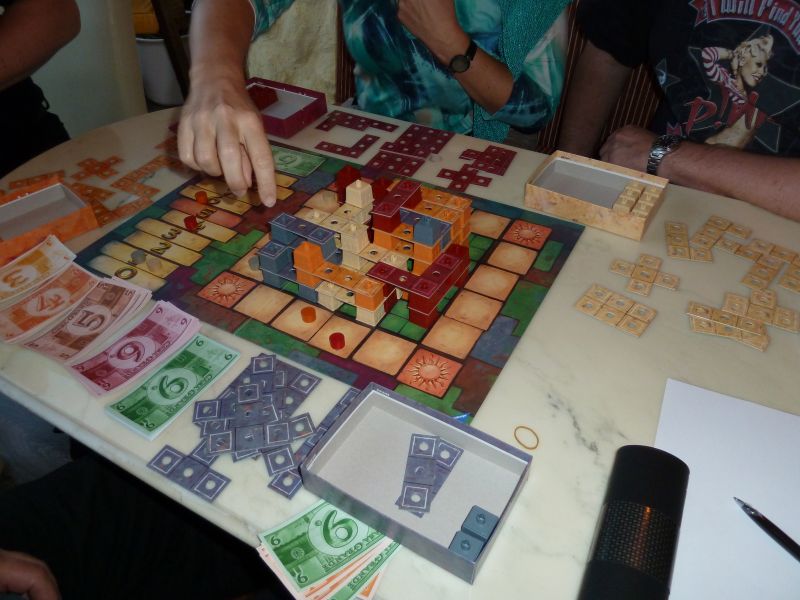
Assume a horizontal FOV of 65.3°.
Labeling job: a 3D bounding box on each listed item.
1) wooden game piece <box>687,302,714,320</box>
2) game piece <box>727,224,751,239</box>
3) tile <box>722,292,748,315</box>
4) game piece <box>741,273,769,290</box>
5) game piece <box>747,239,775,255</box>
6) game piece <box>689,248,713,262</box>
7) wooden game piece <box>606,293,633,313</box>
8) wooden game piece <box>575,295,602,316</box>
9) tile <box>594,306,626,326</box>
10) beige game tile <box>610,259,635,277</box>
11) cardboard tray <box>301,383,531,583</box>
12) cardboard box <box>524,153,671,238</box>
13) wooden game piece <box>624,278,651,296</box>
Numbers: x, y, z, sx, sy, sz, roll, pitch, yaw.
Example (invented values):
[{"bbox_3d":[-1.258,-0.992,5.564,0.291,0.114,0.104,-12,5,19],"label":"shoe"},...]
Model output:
[{"bbox_3d":[0.311,0.012,0.648,0.024,0.003,0.024,17,35,19],"label":"wooden game piece"},{"bbox_3d":[0.410,-0.083,0.756,0.024,0.003,0.024,30,50,31],"label":"game piece"},{"bbox_3d":[0.353,0.006,0.655,0.024,0.002,0.024,17,45,20],"label":"tile"},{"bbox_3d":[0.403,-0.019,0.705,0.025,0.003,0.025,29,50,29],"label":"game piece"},{"bbox_3d":[0.424,-0.061,0.733,0.024,0.002,0.024,25,48,27],"label":"game piece"},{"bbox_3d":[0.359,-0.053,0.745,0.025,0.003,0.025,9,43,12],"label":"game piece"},{"bbox_3d":[0.235,0.005,0.667,0.024,0.002,0.024,28,49,29],"label":"wooden game piece"},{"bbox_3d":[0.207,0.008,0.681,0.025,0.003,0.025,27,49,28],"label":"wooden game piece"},{"bbox_3d":[0.221,0.017,0.654,0.024,0.002,0.024,28,49,29],"label":"tile"},{"bbox_3d":[0.252,-0.036,0.707,0.024,0.003,0.024,18,45,20],"label":"beige game tile"},{"bbox_3d":[0.013,0.139,0.501,0.152,0.032,0.100,22,47,24],"label":"cardboard tray"},{"bbox_3d":[0.251,-0.136,0.798,0.150,0.031,0.100,22,47,24],"label":"cardboard box"},{"bbox_3d":[0.264,-0.013,0.686,0.024,0.002,0.024,18,45,21],"label":"wooden game piece"}]

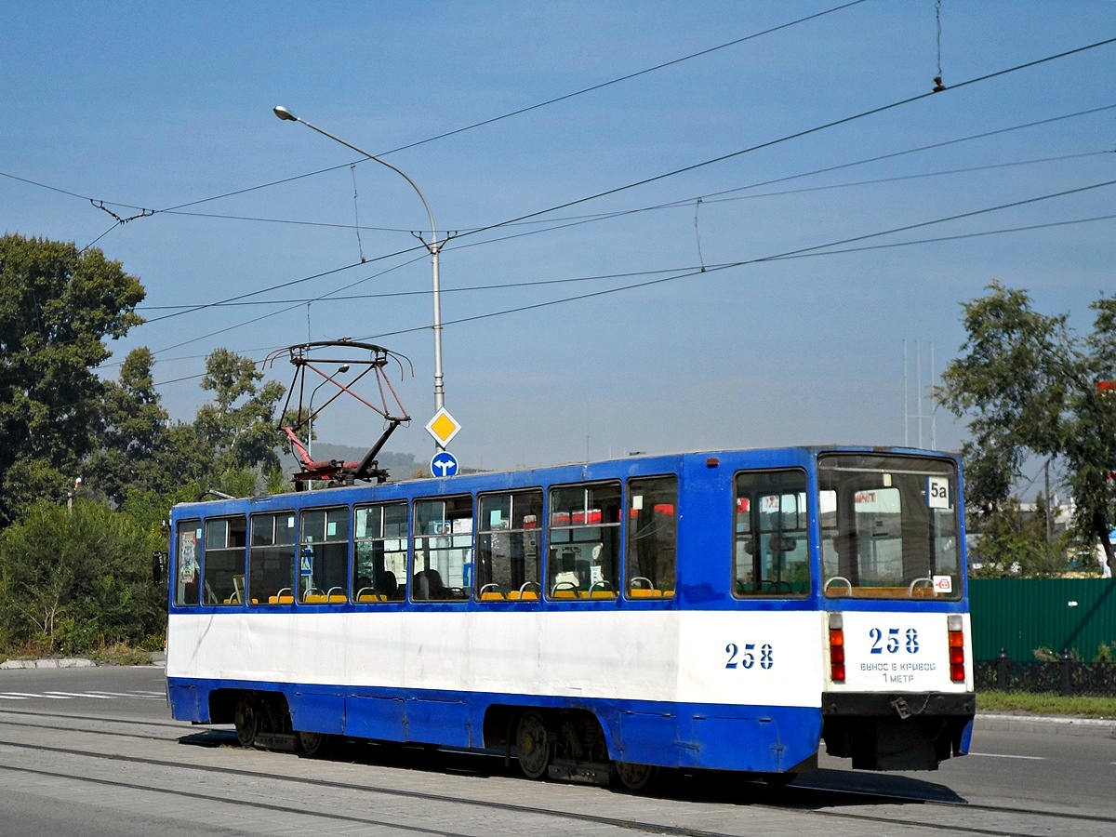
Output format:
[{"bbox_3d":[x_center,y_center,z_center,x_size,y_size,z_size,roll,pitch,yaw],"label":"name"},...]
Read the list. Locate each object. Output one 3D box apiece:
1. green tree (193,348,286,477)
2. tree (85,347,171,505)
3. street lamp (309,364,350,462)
[{"bbox_3d":[-19.137,5.029,128.128,7.200,18.430,7.200,1,-6,0],"label":"green tree"},{"bbox_3d":[-25.751,4.935,128.130,7.000,18.470,7.000,1,-6,0],"label":"tree"},{"bbox_3d":[-8.801,3.786,82.028,2.100,11.800,0.400,-5,-8,43],"label":"street lamp"}]

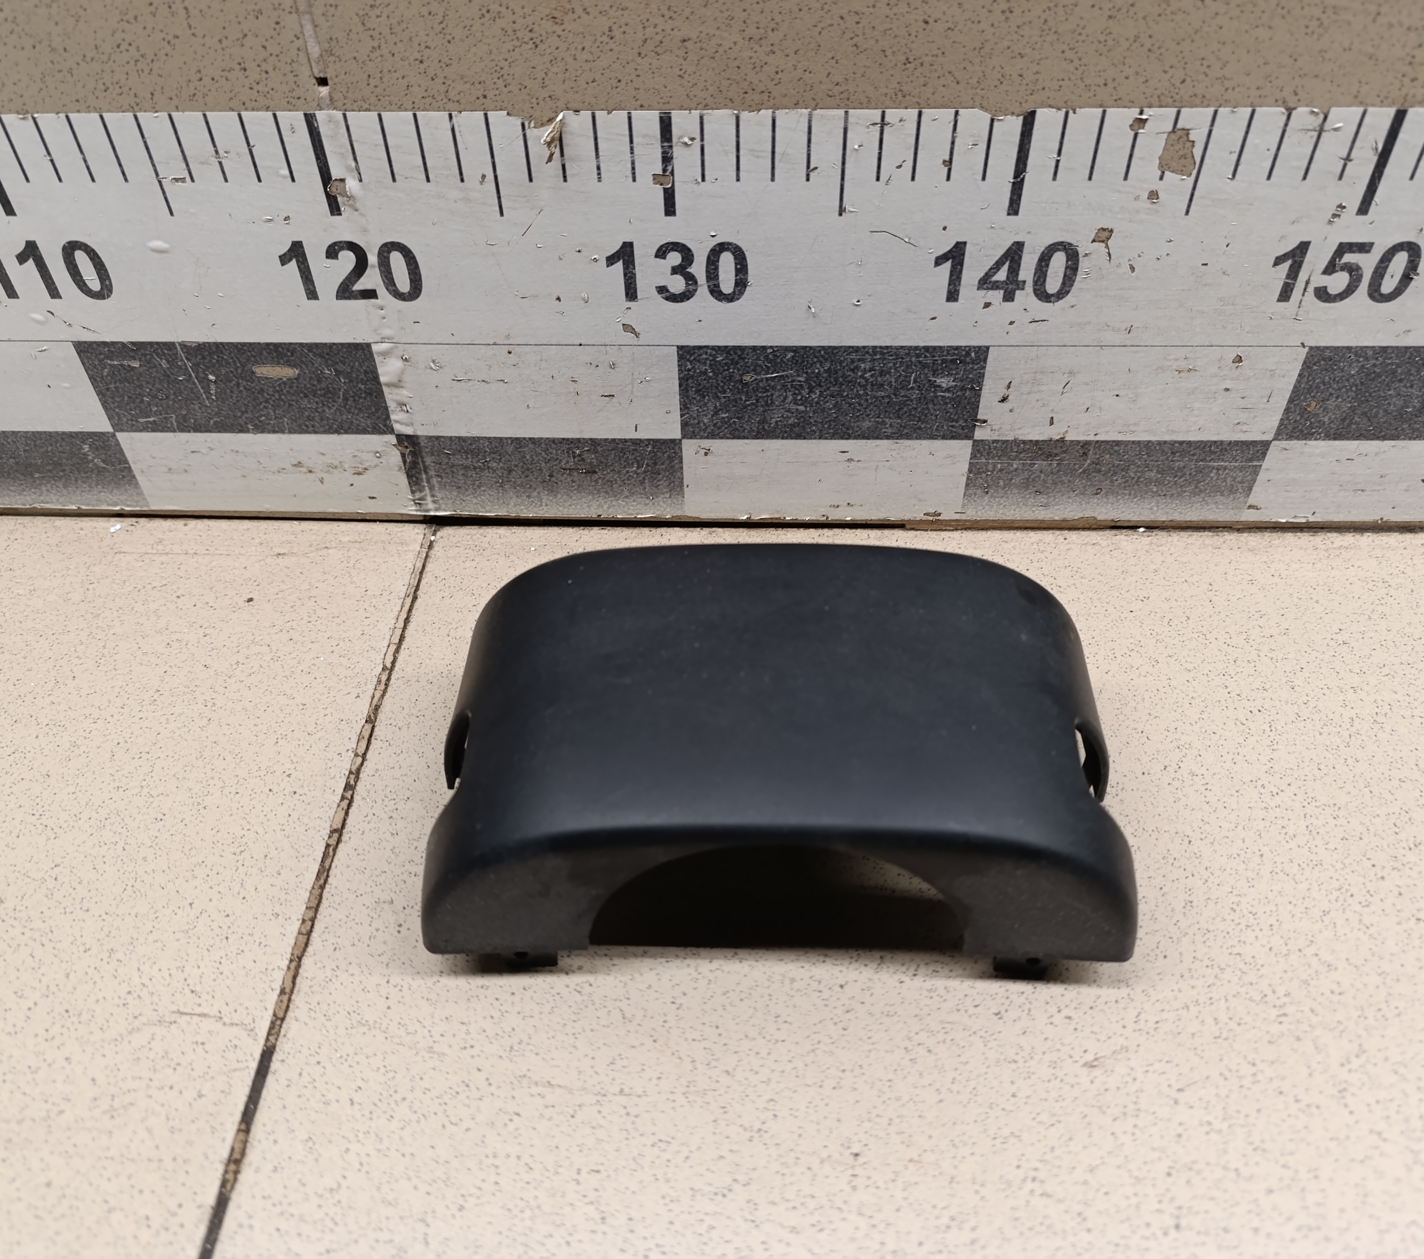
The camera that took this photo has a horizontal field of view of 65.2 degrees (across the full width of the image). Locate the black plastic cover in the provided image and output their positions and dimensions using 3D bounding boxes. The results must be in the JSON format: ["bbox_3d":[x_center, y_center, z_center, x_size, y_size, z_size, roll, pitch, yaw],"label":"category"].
[{"bbox_3d":[0.016,0.030,0.296,0.181,0.069,0.103,0,46,2],"label":"black plastic cover"}]

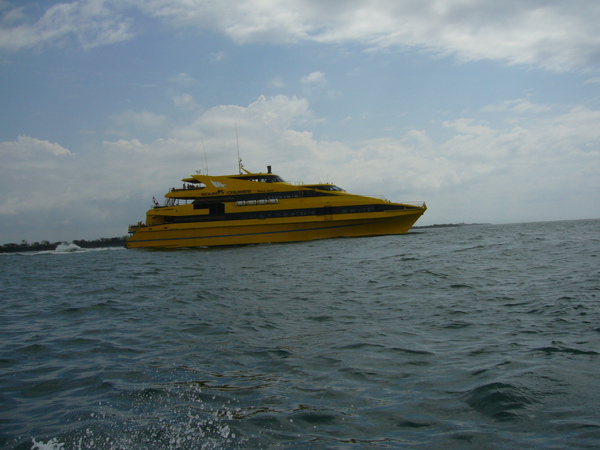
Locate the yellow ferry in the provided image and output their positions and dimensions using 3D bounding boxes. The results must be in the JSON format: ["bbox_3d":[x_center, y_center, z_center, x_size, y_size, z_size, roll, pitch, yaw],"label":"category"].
[{"bbox_3d":[-3.530,-3.440,95.080,45.000,12.000,12.000,-3,-1,9],"label":"yellow ferry"}]

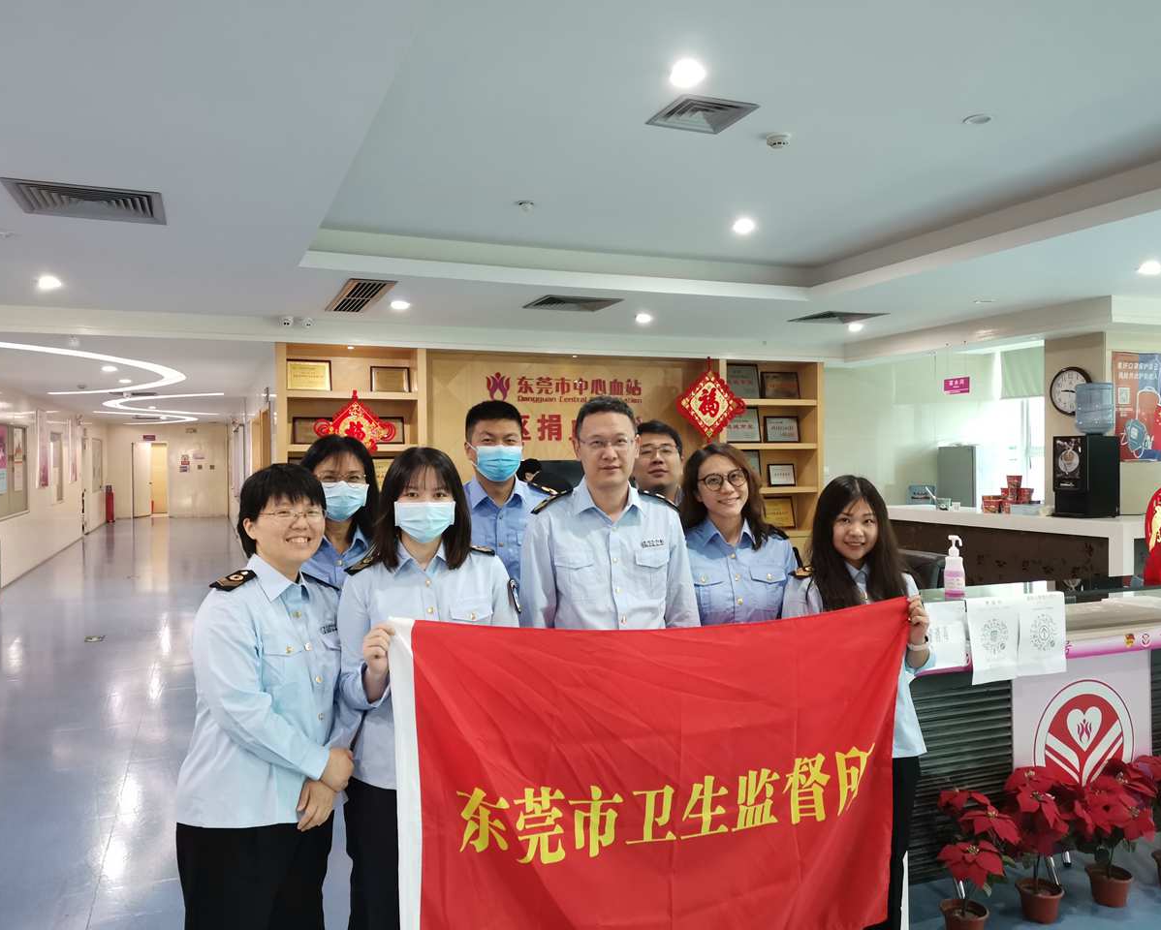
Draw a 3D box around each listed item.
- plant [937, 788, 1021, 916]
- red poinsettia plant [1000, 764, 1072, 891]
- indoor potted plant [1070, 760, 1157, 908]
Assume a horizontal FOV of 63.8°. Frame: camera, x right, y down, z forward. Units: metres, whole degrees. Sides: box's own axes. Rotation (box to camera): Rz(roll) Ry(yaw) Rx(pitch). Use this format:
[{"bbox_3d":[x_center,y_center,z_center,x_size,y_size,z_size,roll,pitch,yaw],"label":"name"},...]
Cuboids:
[{"bbox_3d":[1.287,1.250,3.007,0.264,0.421,0.264,0,1,0],"label":"plant"},{"bbox_3d":[1.601,1.259,3.255,0.240,0.410,0.240,-1,1,-22],"label":"red poinsettia plant"},{"bbox_3d":[1.866,1.281,3.264,0.297,0.495,0.297,0,1,0],"label":"indoor potted plant"}]

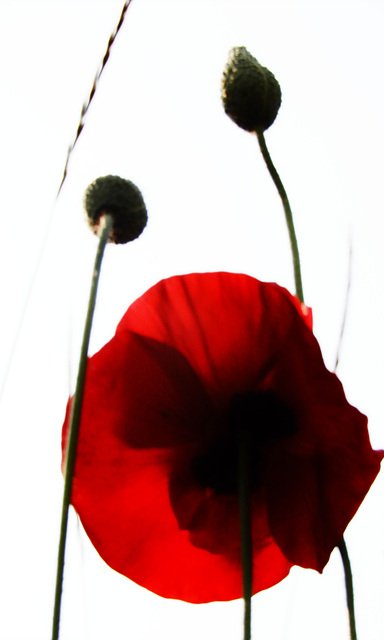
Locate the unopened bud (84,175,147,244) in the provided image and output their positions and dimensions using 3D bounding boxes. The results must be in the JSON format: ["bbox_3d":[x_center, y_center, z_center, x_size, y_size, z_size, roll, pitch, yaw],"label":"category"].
[{"bbox_3d":[-0.017,-0.025,0.680,0.014,0.021,0.014,0,-69,15],"label":"unopened bud"}]

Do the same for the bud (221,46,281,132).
[{"bbox_3d":[0.014,-0.055,0.730,0.014,0.022,0.014,-13,-30,0],"label":"bud"}]

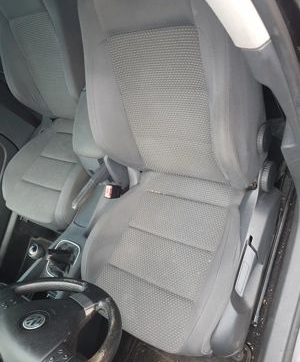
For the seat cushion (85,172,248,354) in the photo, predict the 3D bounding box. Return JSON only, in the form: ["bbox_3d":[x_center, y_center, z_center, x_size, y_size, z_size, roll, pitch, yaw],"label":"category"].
[{"bbox_3d":[0.053,0.208,0.980,0.478,0.165,0.515,11,61,33],"label":"seat cushion"}]

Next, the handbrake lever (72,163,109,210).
[{"bbox_3d":[-0.218,0.007,1.133,0.036,0.052,0.235,11,55,33],"label":"handbrake lever"}]

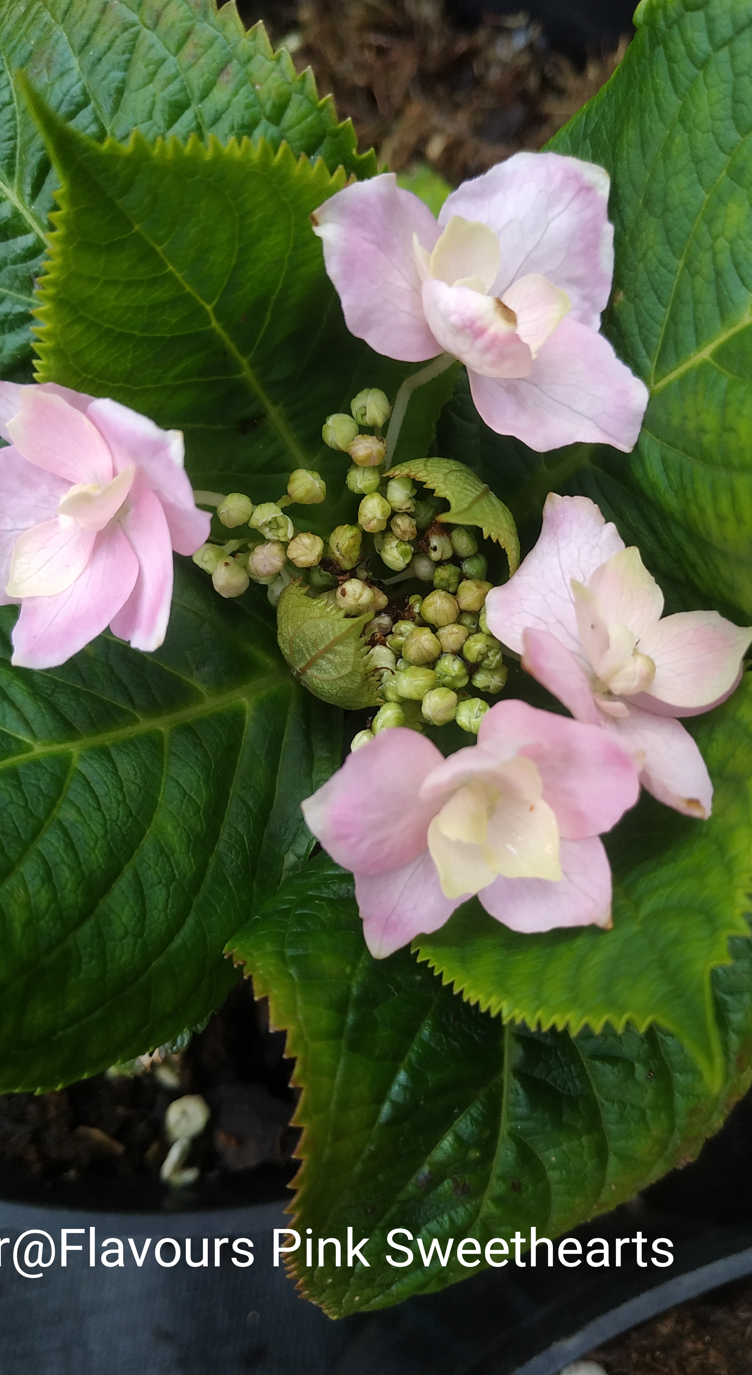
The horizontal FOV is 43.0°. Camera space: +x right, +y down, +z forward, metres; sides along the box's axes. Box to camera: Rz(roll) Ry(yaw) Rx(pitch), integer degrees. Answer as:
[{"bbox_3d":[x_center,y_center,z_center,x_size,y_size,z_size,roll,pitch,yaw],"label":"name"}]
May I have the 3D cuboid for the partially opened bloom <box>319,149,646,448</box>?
[{"bbox_3d":[0.017,-0.063,0.156,0.053,0.024,0.050,0,71,-12],"label":"partially opened bloom"}]

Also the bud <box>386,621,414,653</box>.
[{"bbox_3d":[0.005,-0.009,0.169,0.006,0.006,0.006,1,81,-3],"label":"bud"}]

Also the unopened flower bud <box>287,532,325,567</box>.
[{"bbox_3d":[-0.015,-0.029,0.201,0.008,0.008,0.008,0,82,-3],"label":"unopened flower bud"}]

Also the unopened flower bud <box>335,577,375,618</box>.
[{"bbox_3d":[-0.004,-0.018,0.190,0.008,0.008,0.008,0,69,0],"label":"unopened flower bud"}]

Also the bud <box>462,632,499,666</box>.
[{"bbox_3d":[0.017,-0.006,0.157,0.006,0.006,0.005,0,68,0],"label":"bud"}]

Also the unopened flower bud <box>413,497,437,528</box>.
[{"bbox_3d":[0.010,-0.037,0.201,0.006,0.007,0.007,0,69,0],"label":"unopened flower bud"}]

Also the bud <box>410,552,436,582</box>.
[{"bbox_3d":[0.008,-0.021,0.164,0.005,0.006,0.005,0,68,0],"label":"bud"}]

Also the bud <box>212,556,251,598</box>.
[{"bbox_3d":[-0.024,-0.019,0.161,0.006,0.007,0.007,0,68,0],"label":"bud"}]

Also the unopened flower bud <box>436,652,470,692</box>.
[{"bbox_3d":[0.012,-0.003,0.157,0.005,0.006,0.006,0,68,0],"label":"unopened flower bud"}]

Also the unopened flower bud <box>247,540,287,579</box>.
[{"bbox_3d":[-0.019,-0.022,0.164,0.006,0.006,0.007,1,81,-3],"label":"unopened flower bud"}]

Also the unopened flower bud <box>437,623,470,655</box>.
[{"bbox_3d":[0.013,-0.009,0.166,0.006,0.006,0.006,1,81,-3],"label":"unopened flower bud"}]

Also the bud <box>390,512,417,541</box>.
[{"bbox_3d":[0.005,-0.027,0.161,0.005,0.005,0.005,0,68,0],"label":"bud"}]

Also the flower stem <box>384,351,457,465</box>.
[{"bbox_3d":[0.007,-0.047,0.160,0.005,0.003,0.023,32,108,0],"label":"flower stem"}]

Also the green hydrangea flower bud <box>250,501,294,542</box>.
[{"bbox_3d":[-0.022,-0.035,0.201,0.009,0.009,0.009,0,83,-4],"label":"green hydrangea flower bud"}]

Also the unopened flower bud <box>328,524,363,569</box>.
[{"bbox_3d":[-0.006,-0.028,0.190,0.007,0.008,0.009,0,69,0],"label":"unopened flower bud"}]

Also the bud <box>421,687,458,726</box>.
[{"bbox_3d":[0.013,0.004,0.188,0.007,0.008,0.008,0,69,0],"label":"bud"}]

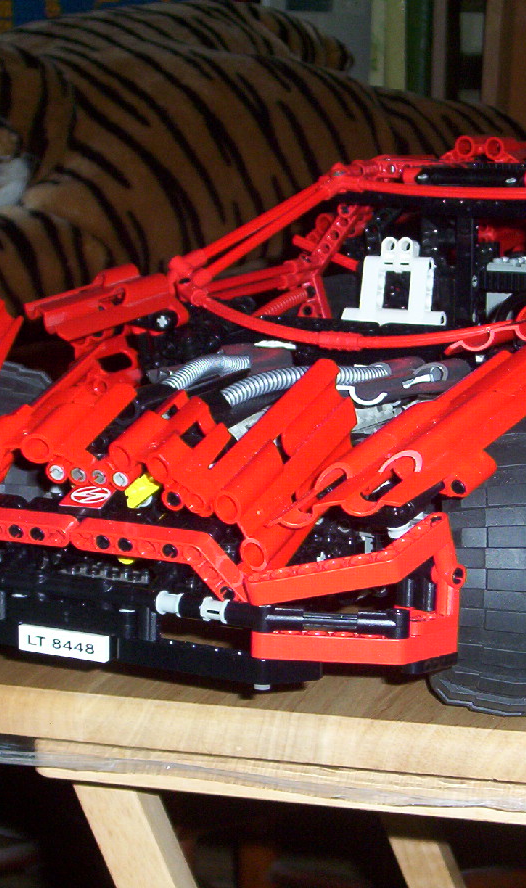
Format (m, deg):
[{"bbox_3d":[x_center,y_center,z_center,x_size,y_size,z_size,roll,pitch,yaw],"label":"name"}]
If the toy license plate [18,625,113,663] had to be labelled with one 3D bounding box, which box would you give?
[{"bbox_3d":[-0.063,0.063,0.691,0.032,0.008,0.003,6,14,26],"label":"toy license plate"}]

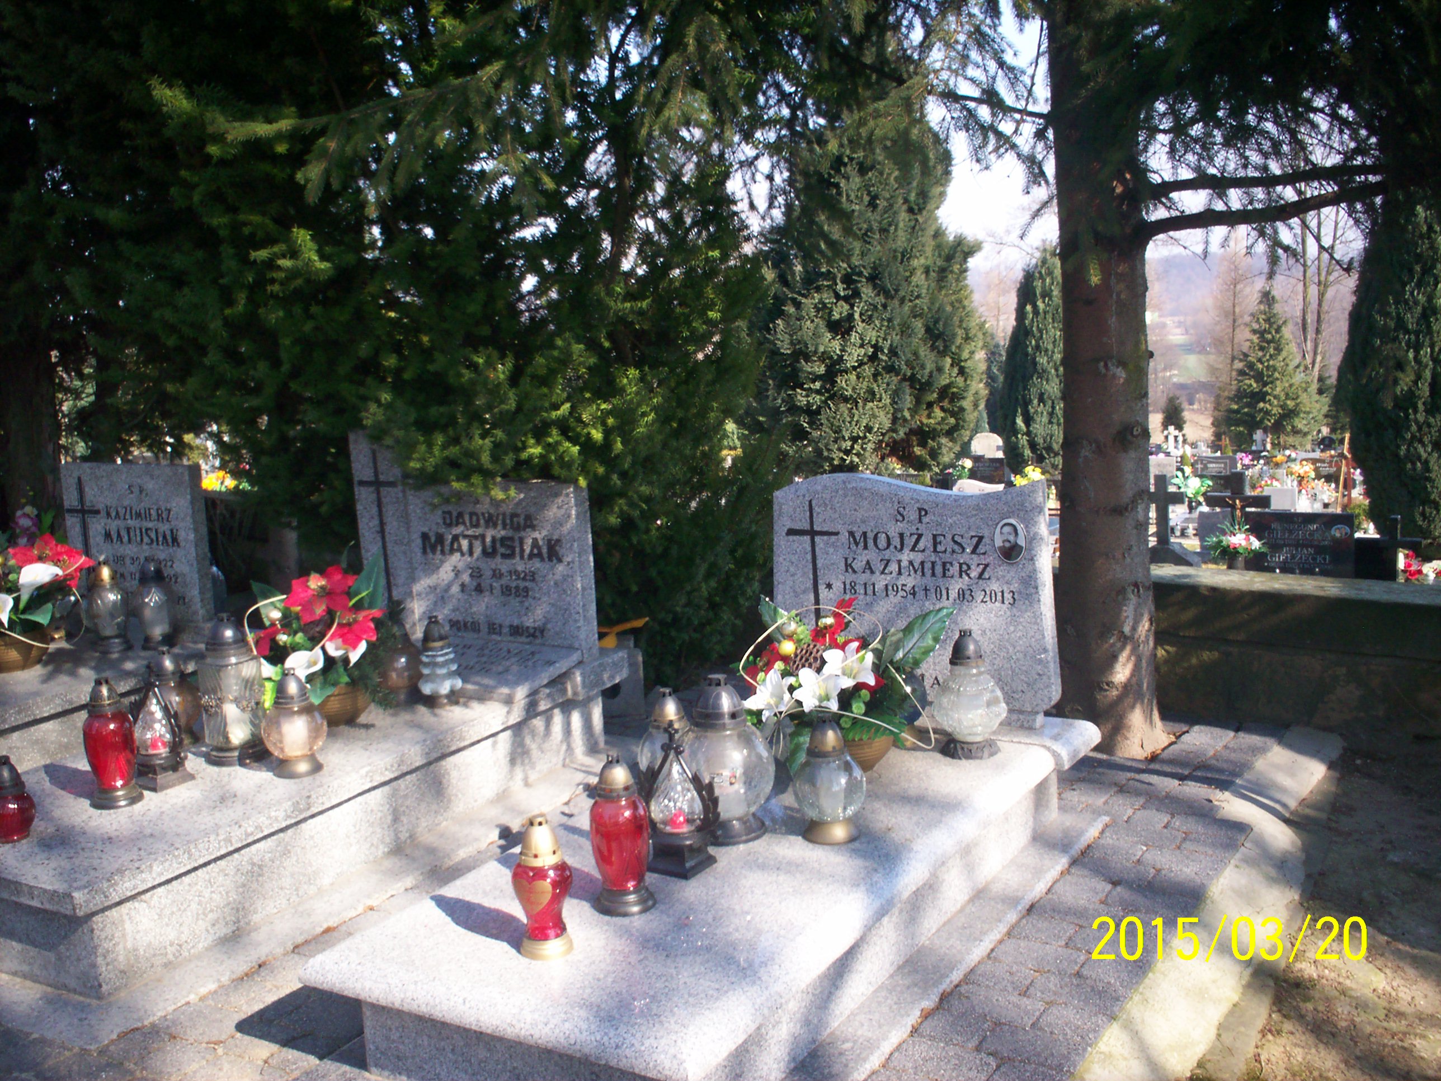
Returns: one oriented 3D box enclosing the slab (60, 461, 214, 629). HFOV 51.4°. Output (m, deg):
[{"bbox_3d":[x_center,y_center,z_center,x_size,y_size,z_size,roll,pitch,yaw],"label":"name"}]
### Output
[{"bbox_3d":[-2.164,0.002,5.566,0.723,0.586,0.068,2,10,31],"label":"slab"}]

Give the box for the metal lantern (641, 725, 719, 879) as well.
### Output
[{"bbox_3d":[-0.099,0.546,3.212,0.135,0.318,0.123,1,8,31],"label":"metal lantern"}]

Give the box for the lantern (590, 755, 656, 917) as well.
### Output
[{"bbox_3d":[-0.203,0.588,3.027,0.128,0.311,0.128,-3,9,0],"label":"lantern"}]

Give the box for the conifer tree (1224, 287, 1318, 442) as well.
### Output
[{"bbox_3d":[16.513,-5.189,45.000,2.700,4.900,2.700,1,8,31],"label":"conifer tree"}]

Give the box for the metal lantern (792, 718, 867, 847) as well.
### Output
[{"bbox_3d":[0.243,0.533,3.366,0.164,0.264,0.164,-3,9,0],"label":"metal lantern"}]

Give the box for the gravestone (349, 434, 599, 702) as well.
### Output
[{"bbox_3d":[-0.965,0.044,4.928,0.950,0.770,0.530,1,8,31],"label":"gravestone"}]

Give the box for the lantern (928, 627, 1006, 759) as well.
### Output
[{"bbox_3d":[0.648,0.396,3.941,0.195,0.325,0.195,1,8,31],"label":"lantern"}]

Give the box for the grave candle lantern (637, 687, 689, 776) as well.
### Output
[{"bbox_3d":[-0.121,0.499,3.671,0.162,0.275,0.162,-3,9,0],"label":"grave candle lantern"}]

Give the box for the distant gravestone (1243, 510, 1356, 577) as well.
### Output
[{"bbox_3d":[4.638,0.041,12.000,0.860,0.600,0.130,1,8,31],"label":"distant gravestone"}]

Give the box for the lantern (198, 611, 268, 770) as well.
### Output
[{"bbox_3d":[-1.308,0.393,3.993,0.165,0.402,0.165,1,8,31],"label":"lantern"}]

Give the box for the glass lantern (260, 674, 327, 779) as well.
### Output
[{"bbox_3d":[-1.102,0.472,3.870,0.163,0.261,0.163,1,8,31],"label":"glass lantern"}]

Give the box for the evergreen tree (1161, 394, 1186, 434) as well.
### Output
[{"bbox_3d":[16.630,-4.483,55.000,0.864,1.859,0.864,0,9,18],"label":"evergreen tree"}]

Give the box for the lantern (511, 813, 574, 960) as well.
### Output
[{"bbox_3d":[-0.338,0.648,2.835,0.116,0.266,0.116,-1,9,11],"label":"lantern"}]

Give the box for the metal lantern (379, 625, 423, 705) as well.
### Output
[{"bbox_3d":[-0.963,0.366,4.522,0.140,0.244,0.140,1,8,31],"label":"metal lantern"}]

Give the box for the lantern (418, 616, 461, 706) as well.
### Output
[{"bbox_3d":[-0.832,0.350,4.417,0.129,0.258,0.129,-3,9,0],"label":"lantern"}]

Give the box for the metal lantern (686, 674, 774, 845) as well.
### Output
[{"bbox_3d":[0.022,0.485,3.382,0.205,0.375,0.205,-3,7,0],"label":"metal lantern"}]

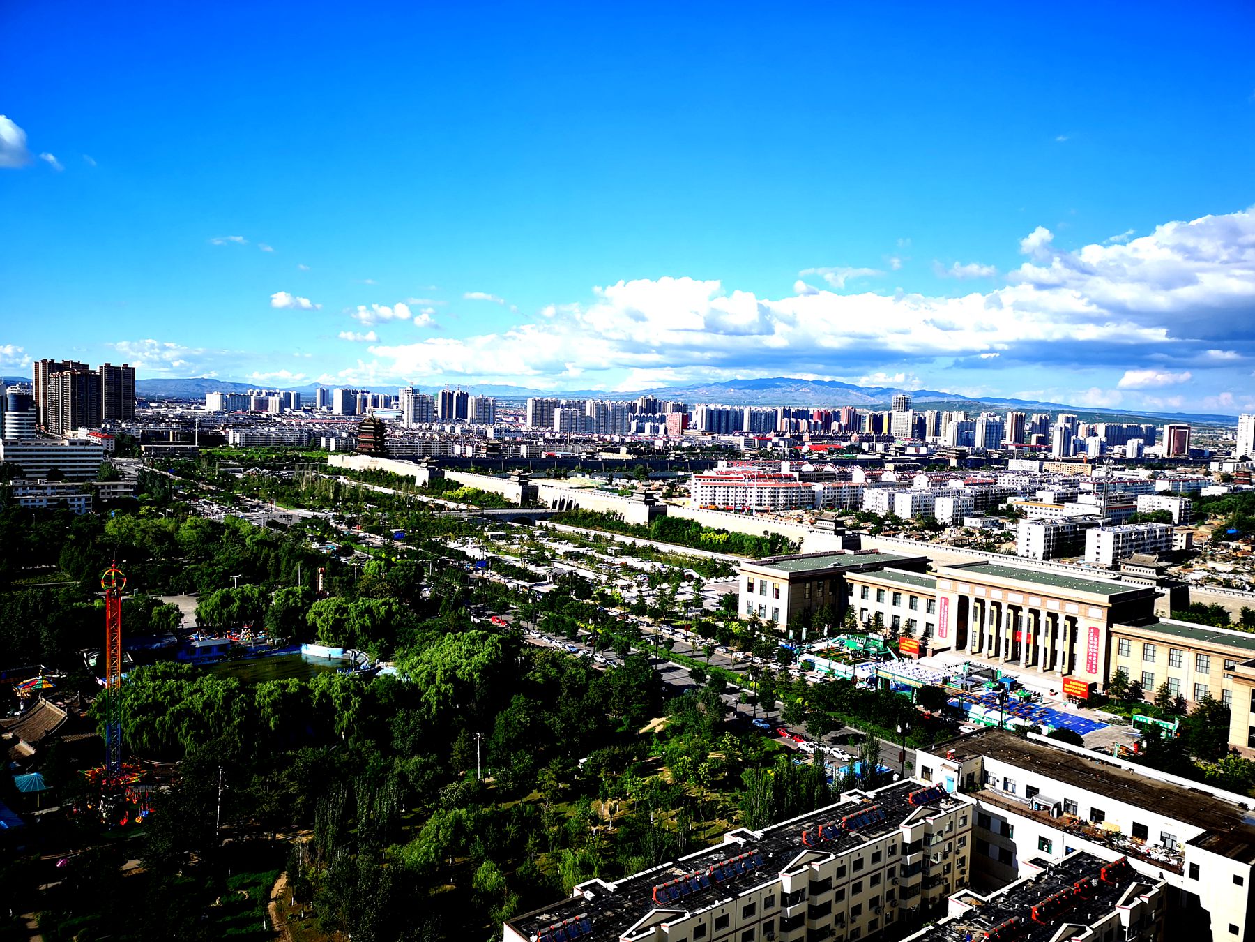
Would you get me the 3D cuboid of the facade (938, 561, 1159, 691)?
[{"bbox_3d":[118.552,42.477,281.479,29.258,24.887,52.523,-1,5,-38],"label":"facade"}]

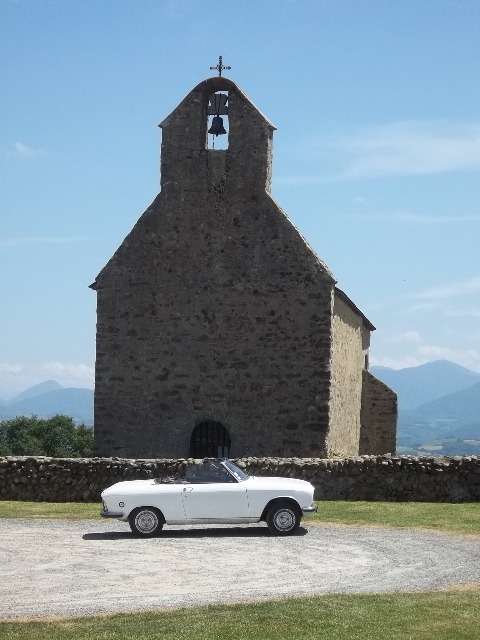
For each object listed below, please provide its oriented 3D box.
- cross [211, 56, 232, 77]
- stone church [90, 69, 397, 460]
[{"bbox_3d":[-0.577,-7.502,52.529,0.600,0.640,0.070,0,-4,8],"label":"cross"},{"bbox_3d":[0.873,-0.311,60.829,8.568,12.262,19.000,0,-4,8],"label":"stone church"}]

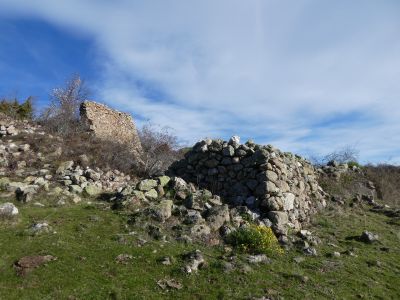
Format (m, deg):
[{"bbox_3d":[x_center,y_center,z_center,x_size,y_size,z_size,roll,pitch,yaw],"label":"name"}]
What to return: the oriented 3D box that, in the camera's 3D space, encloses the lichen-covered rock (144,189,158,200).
[{"bbox_3d":[-1.277,1.171,7.300,0.360,0.310,0.300,0,-2,0],"label":"lichen-covered rock"}]

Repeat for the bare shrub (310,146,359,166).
[{"bbox_3d":[6.548,0.365,13.500,2.100,1.050,1.600,0,-2,0],"label":"bare shrub"}]

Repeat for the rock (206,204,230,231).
[{"bbox_3d":[0.420,1.534,6.300,0.520,0.550,0.450,0,-2,0],"label":"rock"}]

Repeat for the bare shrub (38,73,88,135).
[{"bbox_3d":[-8.122,-2.648,16.500,2.600,3.500,2.300,0,-2,0],"label":"bare shrub"}]

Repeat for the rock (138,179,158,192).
[{"bbox_3d":[-1.411,0.973,7.600,0.530,0.380,0.420,0,-2,0],"label":"rock"}]

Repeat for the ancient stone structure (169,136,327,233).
[{"bbox_3d":[1.600,0.820,8.700,3.500,2.300,3.800,-2,-2,42],"label":"ancient stone structure"}]

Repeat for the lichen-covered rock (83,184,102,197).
[{"bbox_3d":[-3.218,1.212,8.300,0.580,0.370,0.450,0,-2,0],"label":"lichen-covered rock"}]

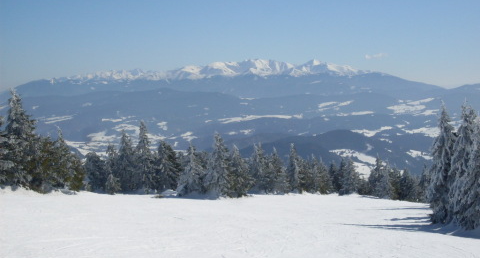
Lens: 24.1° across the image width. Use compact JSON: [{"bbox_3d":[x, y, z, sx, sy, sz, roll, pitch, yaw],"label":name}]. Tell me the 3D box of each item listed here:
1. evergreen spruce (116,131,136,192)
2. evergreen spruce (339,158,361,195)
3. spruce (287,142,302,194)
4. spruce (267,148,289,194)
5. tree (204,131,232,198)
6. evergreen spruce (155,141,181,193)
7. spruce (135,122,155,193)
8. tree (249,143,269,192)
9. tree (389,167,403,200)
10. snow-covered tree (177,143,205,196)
[{"bbox_3d":[-8.892,2.546,88.000,1.720,4.860,1.720,0,3,0],"label":"evergreen spruce"},{"bbox_3d":[8.287,3.595,85.000,1.660,2.880,1.660,0,3,0],"label":"evergreen spruce"},{"bbox_3d":[4.124,2.989,85.000,1.360,3.780,1.360,0,3,0],"label":"spruce"},{"bbox_3d":[2.910,3.178,86.000,1.610,3.520,1.610,0,3,0],"label":"spruce"},{"bbox_3d":[-1.493,2.535,78.000,1.940,4.440,1.940,0,3,0],"label":"tree"},{"bbox_3d":[-5.513,2.833,86.000,2.070,4.060,2.070,0,3,0],"label":"evergreen spruce"},{"bbox_3d":[-7.236,2.182,86.000,1.840,5.510,1.840,0,3,0],"label":"spruce"},{"bbox_3d":[1.455,2.986,86.000,1.610,3.750,1.610,0,3,0],"label":"tree"},{"bbox_3d":[11.629,4.076,84.000,1.200,2.390,1.200,0,3,0],"label":"tree"},{"bbox_3d":[-3.403,2.812,78.000,2.010,3.610,2.010,0,3,0],"label":"snow-covered tree"}]

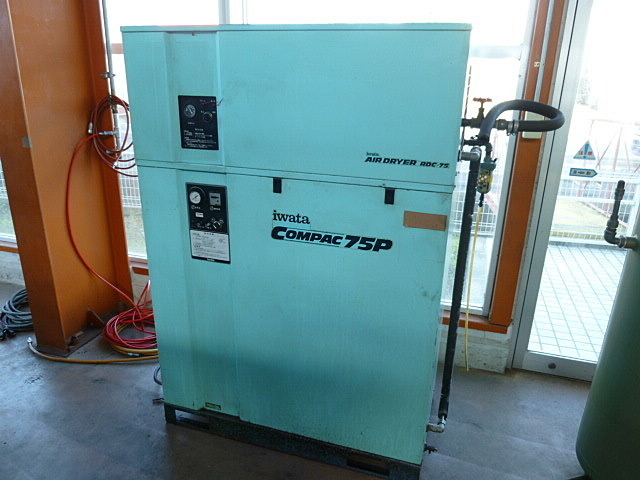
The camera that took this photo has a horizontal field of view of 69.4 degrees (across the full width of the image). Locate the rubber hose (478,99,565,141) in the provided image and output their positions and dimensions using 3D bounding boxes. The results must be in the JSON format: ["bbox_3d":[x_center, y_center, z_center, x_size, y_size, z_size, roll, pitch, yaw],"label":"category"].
[{"bbox_3d":[0.699,-0.418,1.606,0.267,0.136,0.160,7,20,16],"label":"rubber hose"}]

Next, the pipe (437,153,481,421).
[{"bbox_3d":[0.512,0.229,1.722,0.036,1.083,0.036,6,20,16],"label":"pipe"}]

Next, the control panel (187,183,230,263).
[{"bbox_3d":[-0.426,-0.064,1.796,0.171,0.310,0.020,7,20,16],"label":"control panel"}]

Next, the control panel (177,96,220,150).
[{"bbox_3d":[-0.432,-0.423,1.672,0.152,0.186,0.020,7,20,16],"label":"control panel"}]

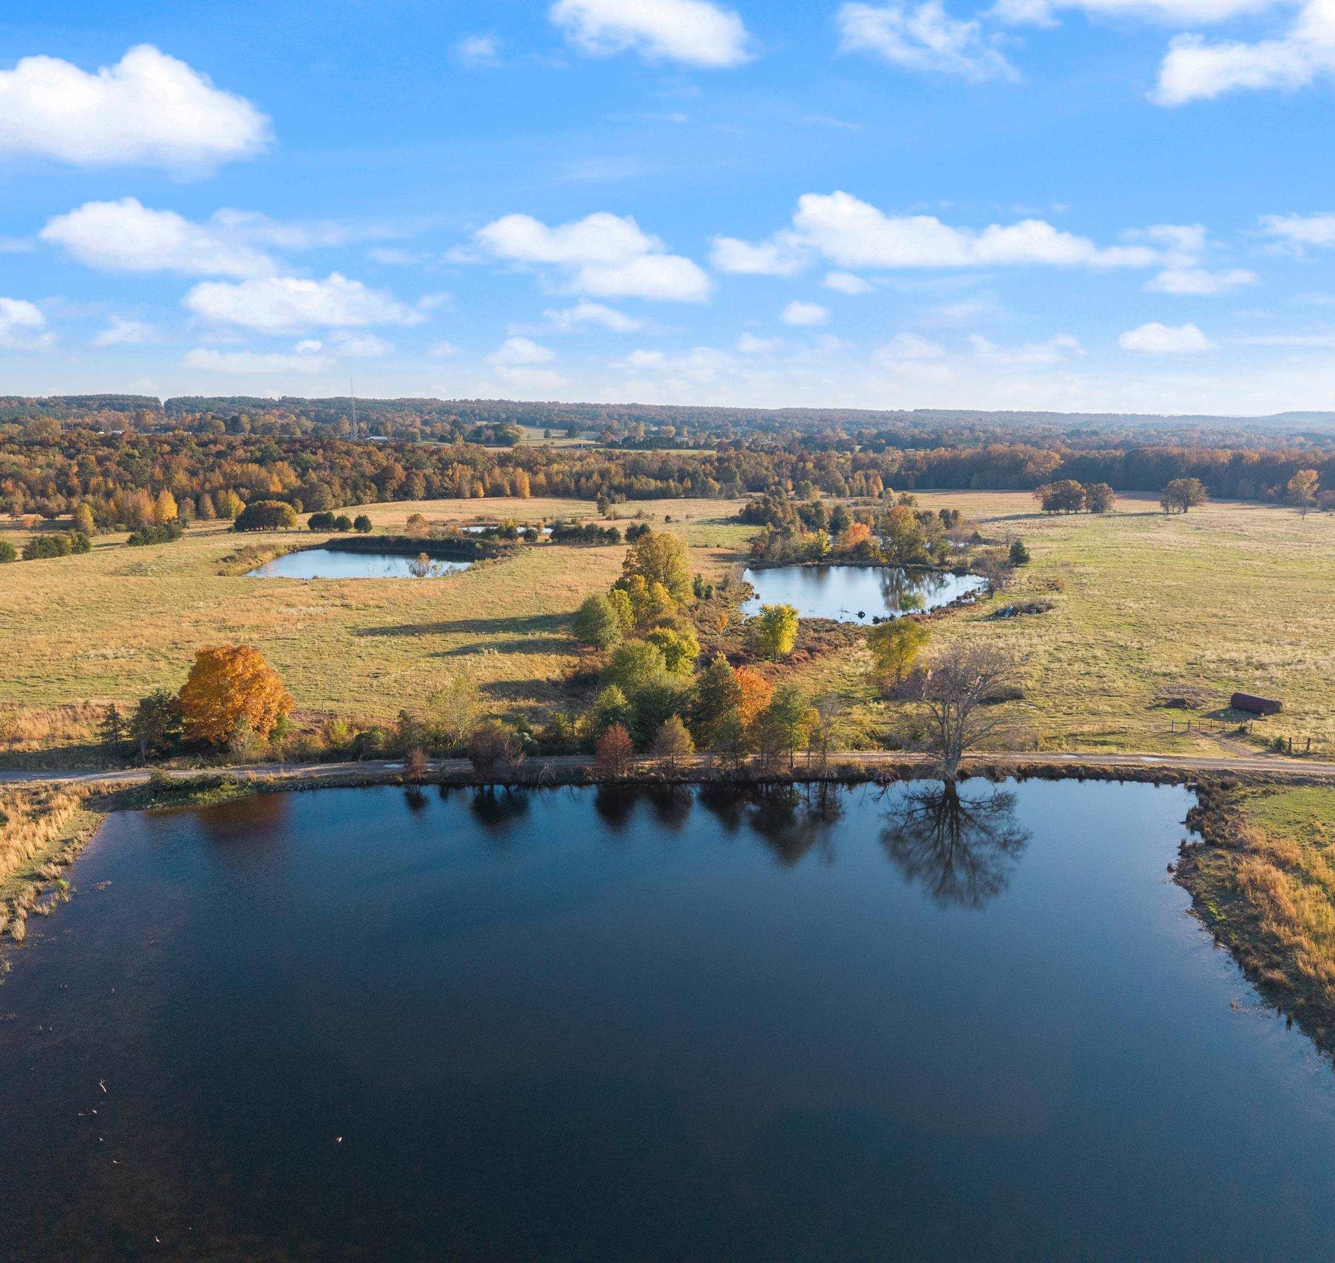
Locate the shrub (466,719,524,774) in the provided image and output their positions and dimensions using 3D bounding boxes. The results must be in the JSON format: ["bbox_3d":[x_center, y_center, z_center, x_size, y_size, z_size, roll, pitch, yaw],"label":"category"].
[{"bbox_3d":[-18.940,12.800,127.850,5.910,6.490,5.020,0,10,0],"label":"shrub"}]

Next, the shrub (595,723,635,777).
[{"bbox_3d":[-5.760,13.020,127.890,4.320,6.050,4.320,0,10,0],"label":"shrub"}]

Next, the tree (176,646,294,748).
[{"bbox_3d":[-50.070,7.770,135.070,13.240,12.410,12.840,0,10,0],"label":"tree"}]

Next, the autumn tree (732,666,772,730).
[{"bbox_3d":[9.820,8.870,137.300,5.570,10.060,5.570,0,10,0],"label":"autumn tree"}]

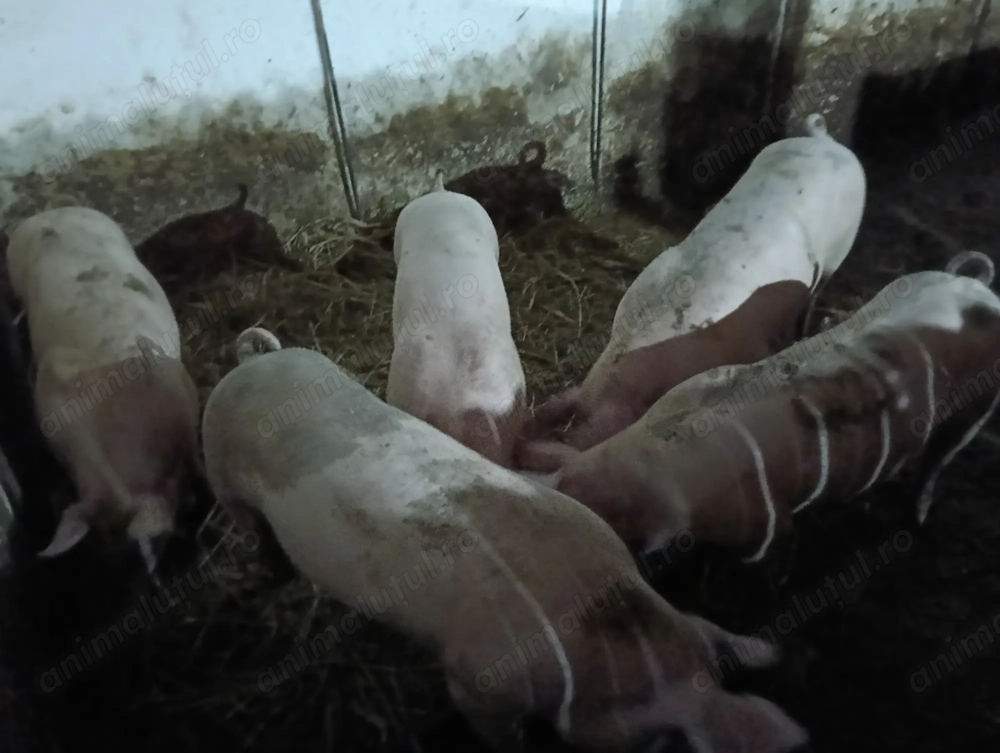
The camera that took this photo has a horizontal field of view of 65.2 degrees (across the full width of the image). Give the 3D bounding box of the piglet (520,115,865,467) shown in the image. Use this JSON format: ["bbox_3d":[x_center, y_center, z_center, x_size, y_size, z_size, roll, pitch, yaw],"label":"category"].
[{"bbox_3d":[0.536,-0.142,1.953,0.294,0.570,1.130,26,50,30],"label":"piglet"}]

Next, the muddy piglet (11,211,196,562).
[{"bbox_3d":[-0.891,0.042,1.877,0.294,0.570,1.102,-21,45,-17],"label":"muddy piglet"}]

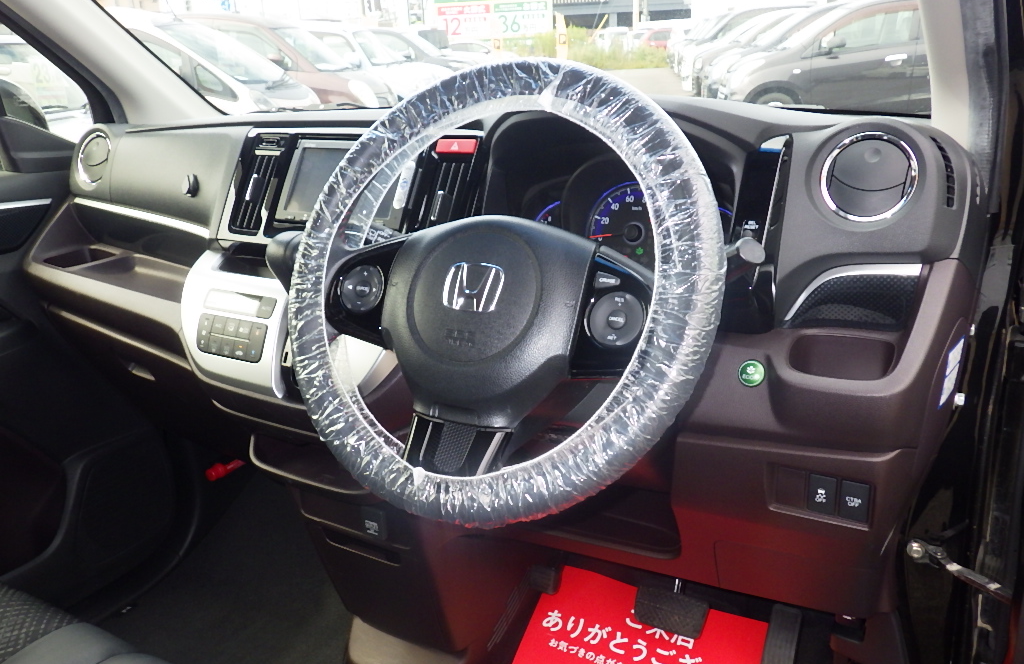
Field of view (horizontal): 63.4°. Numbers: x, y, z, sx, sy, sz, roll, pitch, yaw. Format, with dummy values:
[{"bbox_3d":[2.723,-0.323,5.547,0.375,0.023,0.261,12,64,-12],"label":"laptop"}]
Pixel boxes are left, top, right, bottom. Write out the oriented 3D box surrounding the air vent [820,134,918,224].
[{"bbox_3d":[0.338,-0.146,0.785,0.085,0.085,0.012,6,-1,24],"label":"air vent"}]

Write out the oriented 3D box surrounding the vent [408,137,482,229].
[{"bbox_3d":[-0.066,-0.152,0.896,0.063,0.115,0.035,7,-12,27],"label":"vent"}]

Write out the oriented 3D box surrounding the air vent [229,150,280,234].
[{"bbox_3d":[-0.311,-0.170,1.020,0.048,0.112,0.024,7,-13,27],"label":"air vent"}]

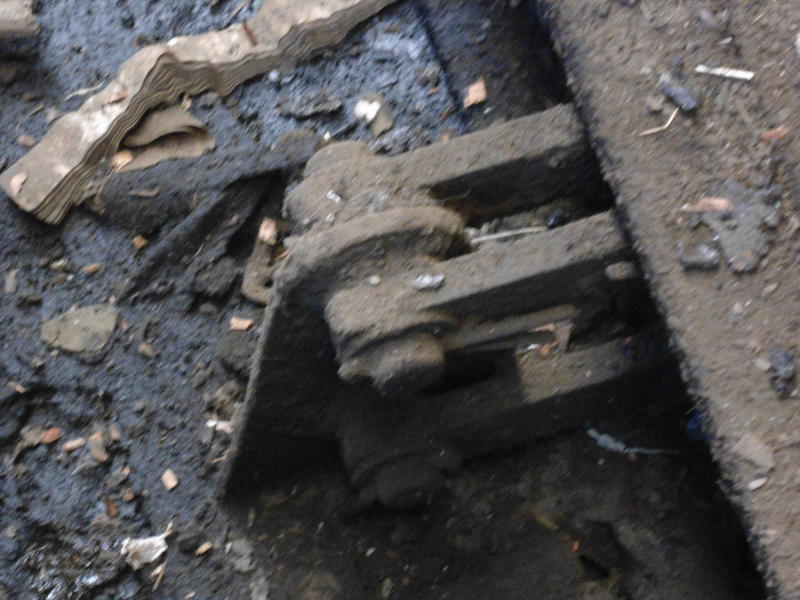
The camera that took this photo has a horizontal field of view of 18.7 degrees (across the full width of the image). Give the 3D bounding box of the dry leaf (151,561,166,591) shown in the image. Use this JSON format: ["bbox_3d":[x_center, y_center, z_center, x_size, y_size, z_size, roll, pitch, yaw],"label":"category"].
[{"bbox_3d":[-0.153,0.171,1.516,0.006,0.004,0.021,8,58,18],"label":"dry leaf"}]

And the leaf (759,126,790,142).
[{"bbox_3d":[0.303,-0.133,1.954,0.024,0.005,0.009,-15,53,-8],"label":"leaf"}]

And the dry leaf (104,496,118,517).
[{"bbox_3d":[-0.185,0.131,1.552,0.006,0.004,0.015,-21,54,-2],"label":"dry leaf"}]

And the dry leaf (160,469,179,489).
[{"bbox_3d":[-0.148,0.114,1.555,0.008,0.004,0.013,-32,55,-10],"label":"dry leaf"}]

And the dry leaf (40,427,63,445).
[{"bbox_3d":[-0.228,0.088,1.591,0.013,0.004,0.009,-37,56,-13],"label":"dry leaf"}]

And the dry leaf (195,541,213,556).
[{"bbox_3d":[-0.146,0.186,1.812,0.013,0.005,0.005,-36,58,-22],"label":"dry leaf"}]

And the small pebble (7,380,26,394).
[{"bbox_3d":[-0.330,0.075,2.087,0.018,0.006,0.009,25,54,19],"label":"small pebble"}]

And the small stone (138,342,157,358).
[{"bbox_3d":[-0.220,0.044,2.112,0.015,0.008,0.011,23,54,18],"label":"small stone"}]

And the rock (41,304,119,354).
[{"bbox_3d":[-0.256,0.023,1.937,0.060,0.020,0.042,0,52,4],"label":"rock"}]

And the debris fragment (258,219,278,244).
[{"bbox_3d":[-0.116,-0.060,2.133,0.015,0.009,0.026,-10,51,-8],"label":"debris fragment"}]

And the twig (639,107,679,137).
[{"bbox_3d":[0.213,-0.143,1.967,0.044,0.005,0.009,-37,59,-23],"label":"twig"}]

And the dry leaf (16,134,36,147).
[{"bbox_3d":[-0.269,-0.115,1.740,0.017,0.004,0.006,26,65,27],"label":"dry leaf"}]

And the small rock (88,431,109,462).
[{"bbox_3d":[-0.233,0.114,1.871,0.010,0.009,0.028,-17,53,-9],"label":"small rock"}]

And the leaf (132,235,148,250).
[{"bbox_3d":[-0.179,-0.041,1.669,0.011,0.004,0.007,33,68,30],"label":"leaf"}]

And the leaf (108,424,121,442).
[{"bbox_3d":[-0.187,0.086,1.583,0.005,0.004,0.013,-25,54,-5],"label":"leaf"}]

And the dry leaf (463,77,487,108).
[{"bbox_3d":[0.065,-0.178,2.080,0.015,0.006,0.035,3,52,6],"label":"dry leaf"}]

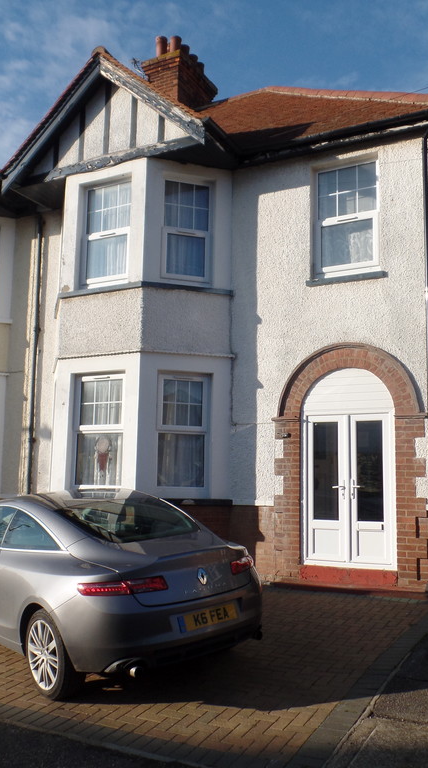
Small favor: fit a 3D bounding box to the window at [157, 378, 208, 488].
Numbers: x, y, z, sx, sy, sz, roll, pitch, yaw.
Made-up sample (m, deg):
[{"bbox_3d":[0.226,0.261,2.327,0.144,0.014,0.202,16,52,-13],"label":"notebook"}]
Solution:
[{"bbox_3d":[-0.396,0.625,8.877,0.750,1.540,0.140,4,-8,-20],"label":"window"}]

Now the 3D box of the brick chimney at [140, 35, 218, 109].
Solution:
[{"bbox_3d":[-0.819,-6.995,16.276,1.076,2.081,1.675,-3,-10,29],"label":"brick chimney"}]

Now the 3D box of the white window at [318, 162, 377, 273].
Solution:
[{"bbox_3d":[1.699,-2.100,8.670,0.840,1.400,0.140,-3,-8,29],"label":"white window"}]

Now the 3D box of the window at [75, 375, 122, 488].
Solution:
[{"bbox_3d":[-1.522,0.635,8.985,0.850,1.520,0.140,-3,-8,29],"label":"window"}]

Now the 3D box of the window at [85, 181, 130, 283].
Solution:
[{"bbox_3d":[-1.471,-2.077,9.336,0.840,1.420,0.140,-3,-8,29],"label":"window"}]

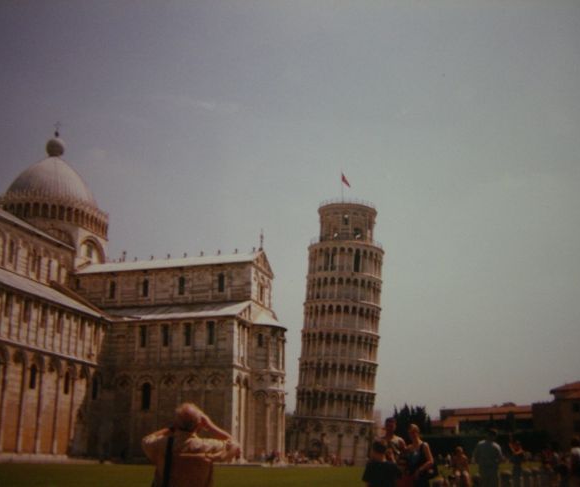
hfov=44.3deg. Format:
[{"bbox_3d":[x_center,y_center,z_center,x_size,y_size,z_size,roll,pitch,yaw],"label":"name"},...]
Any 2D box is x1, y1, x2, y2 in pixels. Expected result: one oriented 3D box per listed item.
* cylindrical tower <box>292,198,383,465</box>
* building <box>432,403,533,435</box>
[{"bbox_3d":[10.860,17.624,151.812,16.500,56.000,16.500,5,-15,1],"label":"cylindrical tower"},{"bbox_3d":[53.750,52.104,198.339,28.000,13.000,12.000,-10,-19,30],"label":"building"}]

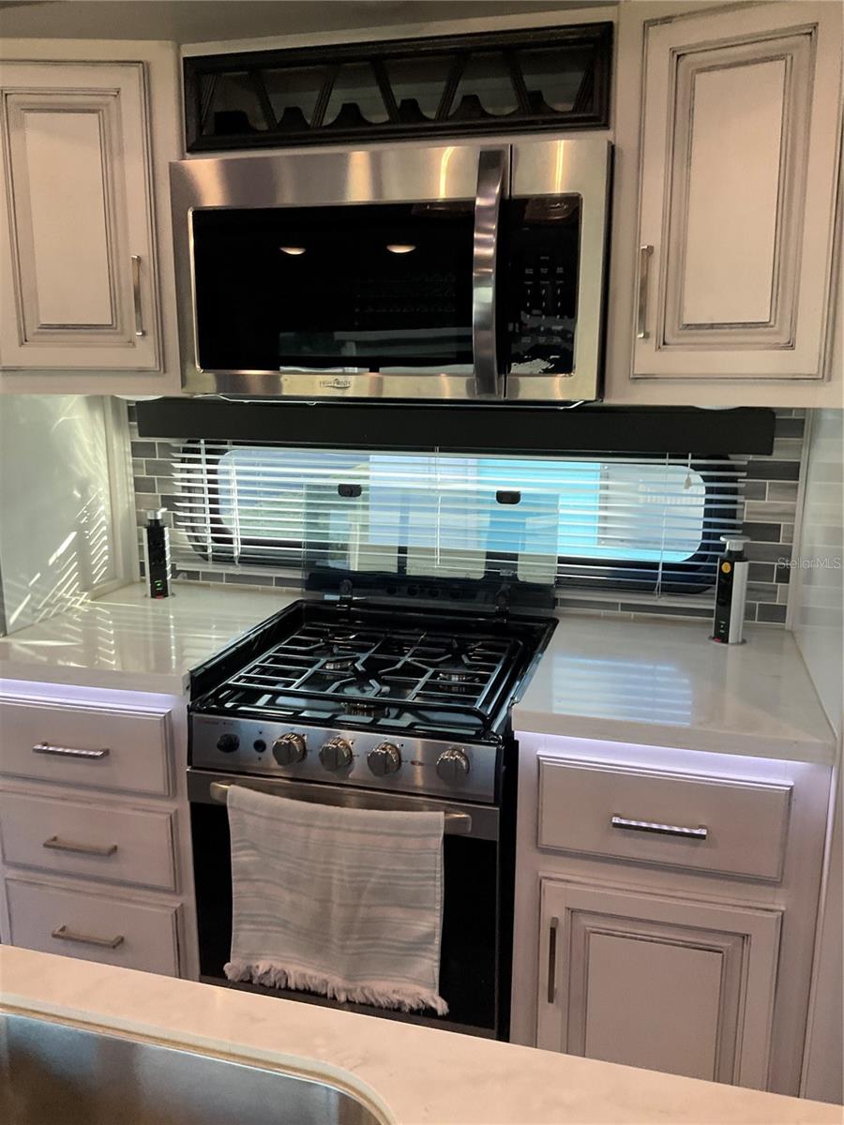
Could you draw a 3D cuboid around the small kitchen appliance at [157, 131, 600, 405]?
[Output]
[{"bbox_3d":[-0.031,-0.521,1.780,0.759,0.405,0.395,3,12,14],"label":"small kitchen appliance"}]

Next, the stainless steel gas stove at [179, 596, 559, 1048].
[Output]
[{"bbox_3d":[-0.074,0.444,1.811,0.542,0.594,0.569,3,12,14],"label":"stainless steel gas stove"}]

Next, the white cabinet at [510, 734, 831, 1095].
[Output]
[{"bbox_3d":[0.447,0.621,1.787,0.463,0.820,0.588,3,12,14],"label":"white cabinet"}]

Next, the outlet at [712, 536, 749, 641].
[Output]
[{"bbox_3d":[0.599,0.052,1.820,0.062,0.204,0.062,-6,14,-29],"label":"outlet"}]

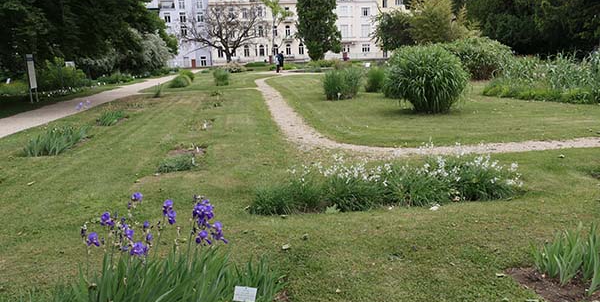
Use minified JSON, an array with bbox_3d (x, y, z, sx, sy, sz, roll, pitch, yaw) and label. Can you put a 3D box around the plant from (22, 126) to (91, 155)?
[{"bbox_3d":[-4.285,-0.246,8.247,0.650,0.370,1.350,-2,12,0],"label":"plant"}]

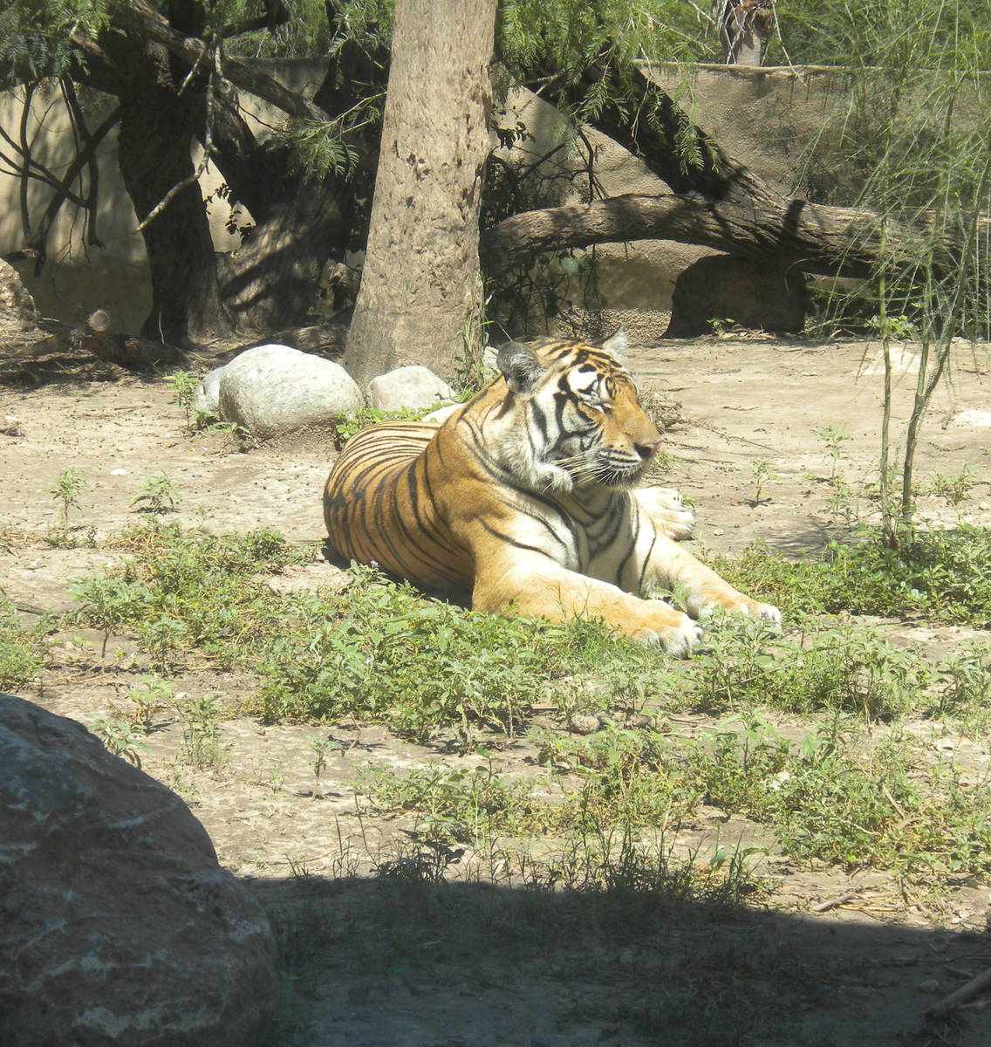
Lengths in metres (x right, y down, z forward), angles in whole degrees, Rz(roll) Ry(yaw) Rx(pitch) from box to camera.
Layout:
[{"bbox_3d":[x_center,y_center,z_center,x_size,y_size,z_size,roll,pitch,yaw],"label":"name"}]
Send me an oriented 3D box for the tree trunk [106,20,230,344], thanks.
[{"bbox_3d":[-1.192,-1.249,14.694,0.420,1.170,0.330,0,9,0],"label":"tree trunk"}]

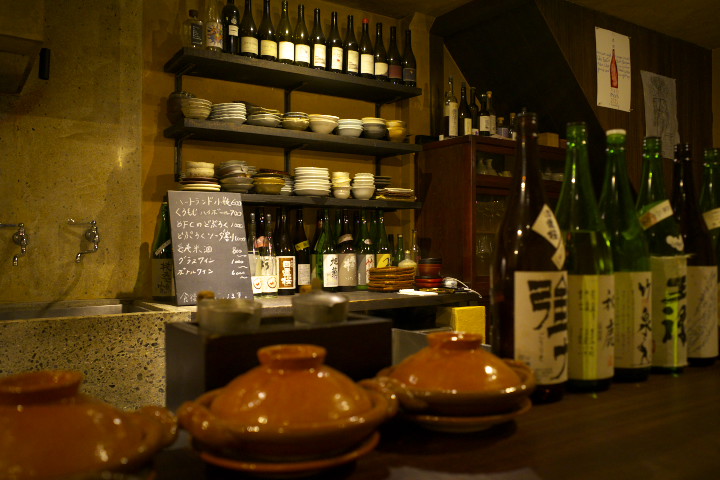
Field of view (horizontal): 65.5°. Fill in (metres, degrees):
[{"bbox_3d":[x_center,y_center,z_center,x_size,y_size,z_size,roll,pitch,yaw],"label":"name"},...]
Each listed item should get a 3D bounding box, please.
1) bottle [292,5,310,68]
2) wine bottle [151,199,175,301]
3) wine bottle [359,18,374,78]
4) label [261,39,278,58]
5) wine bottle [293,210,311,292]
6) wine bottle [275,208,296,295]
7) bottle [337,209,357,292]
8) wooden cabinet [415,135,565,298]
[{"bbox_3d":[-0.263,-0.905,2.513,0.077,0.298,0.077,0,1,-12],"label":"bottle"},{"bbox_3d":[-0.808,0.051,2.325,0.105,0.398,0.105,0,-1,-27],"label":"wine bottle"},{"bbox_3d":[0.032,-0.939,2.768,0.081,0.299,0.081,0,0,0],"label":"wine bottle"},{"bbox_3d":[-0.389,-0.819,2.401,0.069,0.065,0.020,0,1,-16],"label":"label"},{"bbox_3d":[-0.284,0.058,2.700,0.104,0.395,0.104,0,-1,-23],"label":"wine bottle"},{"bbox_3d":[-0.349,0.051,2.620,0.105,0.398,0.105,0,0,-10],"label":"wine bottle"},{"bbox_3d":[-0.061,0.037,2.630,0.105,0.395,0.105,0,1,0],"label":"bottle"},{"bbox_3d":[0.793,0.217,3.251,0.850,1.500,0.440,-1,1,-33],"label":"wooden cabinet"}]

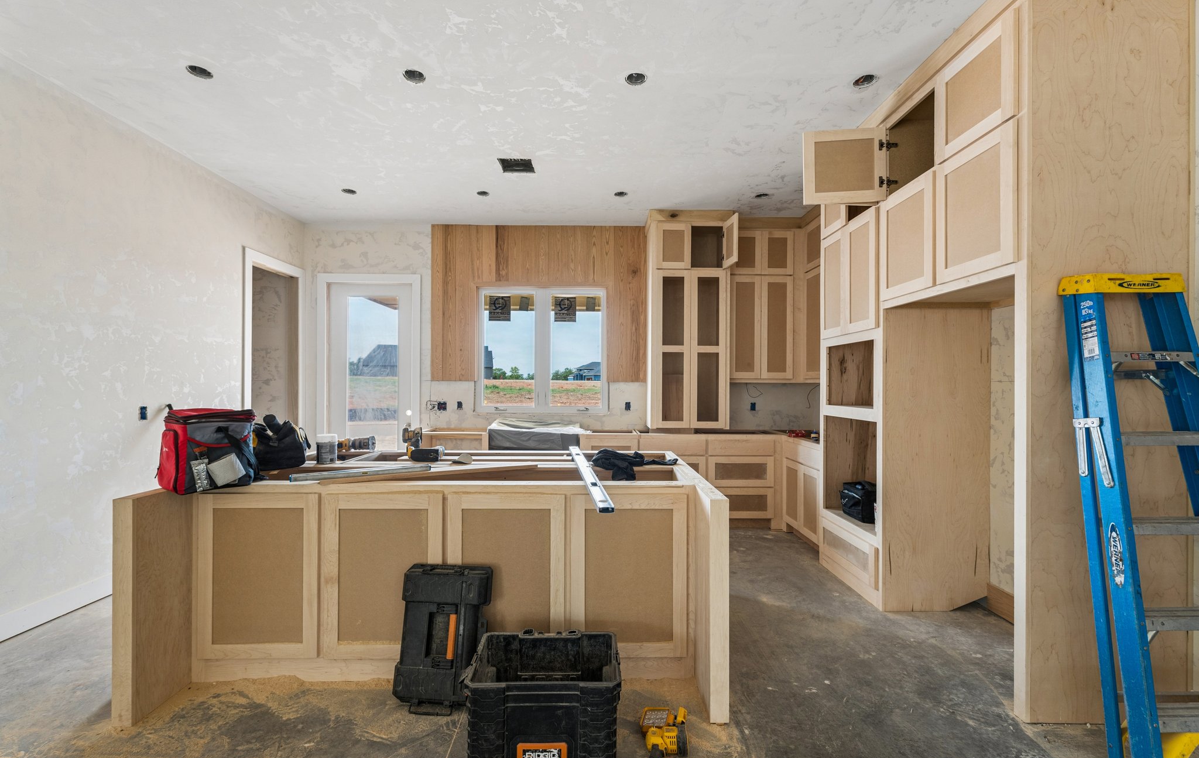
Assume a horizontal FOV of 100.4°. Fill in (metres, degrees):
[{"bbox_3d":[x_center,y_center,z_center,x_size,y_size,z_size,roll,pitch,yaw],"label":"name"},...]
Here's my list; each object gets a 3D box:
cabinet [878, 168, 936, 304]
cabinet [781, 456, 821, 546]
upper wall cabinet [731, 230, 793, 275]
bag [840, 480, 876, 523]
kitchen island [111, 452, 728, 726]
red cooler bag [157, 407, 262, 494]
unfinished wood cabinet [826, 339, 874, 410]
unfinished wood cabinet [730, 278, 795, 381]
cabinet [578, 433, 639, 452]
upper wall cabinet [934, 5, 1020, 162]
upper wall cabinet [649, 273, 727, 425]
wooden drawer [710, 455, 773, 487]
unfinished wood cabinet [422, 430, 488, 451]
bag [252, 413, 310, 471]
[{"bbox_3d":[2.009,-0.760,2.748,0.645,0.591,0.466,0,0,0],"label":"cabinet"},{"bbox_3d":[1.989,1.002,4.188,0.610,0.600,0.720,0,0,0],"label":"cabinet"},{"bbox_3d":[1.643,-1.271,5.203,0.639,0.444,0.339,0,0,-1],"label":"upper wall cabinet"},{"bbox_3d":[1.880,0.866,3.559,0.230,0.240,0.279,0,0,-1],"label":"bag"},{"bbox_3d":[-0.708,0.935,2.709,2.444,0.890,1.445,0,0,0],"label":"kitchen island"},{"bbox_3d":[-1.781,0.313,2.259,0.285,0.340,0.265,0,-1,33],"label":"red cooler bag"},{"bbox_3d":[2.005,-0.024,3.455,0.589,0.454,0.649,0,0,-1],"label":"unfinished wood cabinet"},{"bbox_3d":[1.639,-0.513,5.199,0.639,1.073,0.339,0,0,-1],"label":"unfinished wood cabinet"},{"bbox_3d":[0.079,0.964,4.957,0.579,0.888,0.619,0,0,-1],"label":"cabinet"},{"bbox_3d":[2.022,-1.317,2.320,0.619,0.454,0.504,0,0,-1],"label":"upper wall cabinet"},{"bbox_3d":[0.879,-0.289,5.110,0.767,1.544,0.520,0,0,0],"label":"upper wall cabinet"},{"bbox_3d":[1.313,0.860,4.854,0.610,0.285,0.480,0,0,0],"label":"wooden drawer"},{"bbox_3d":[-1.361,0.958,4.942,0.634,0.888,0.619,0,0,-1],"label":"unfinished wood cabinet"},{"bbox_3d":[-1.824,0.349,2.833,0.270,0.276,0.320,0,-1,-22],"label":"bag"}]

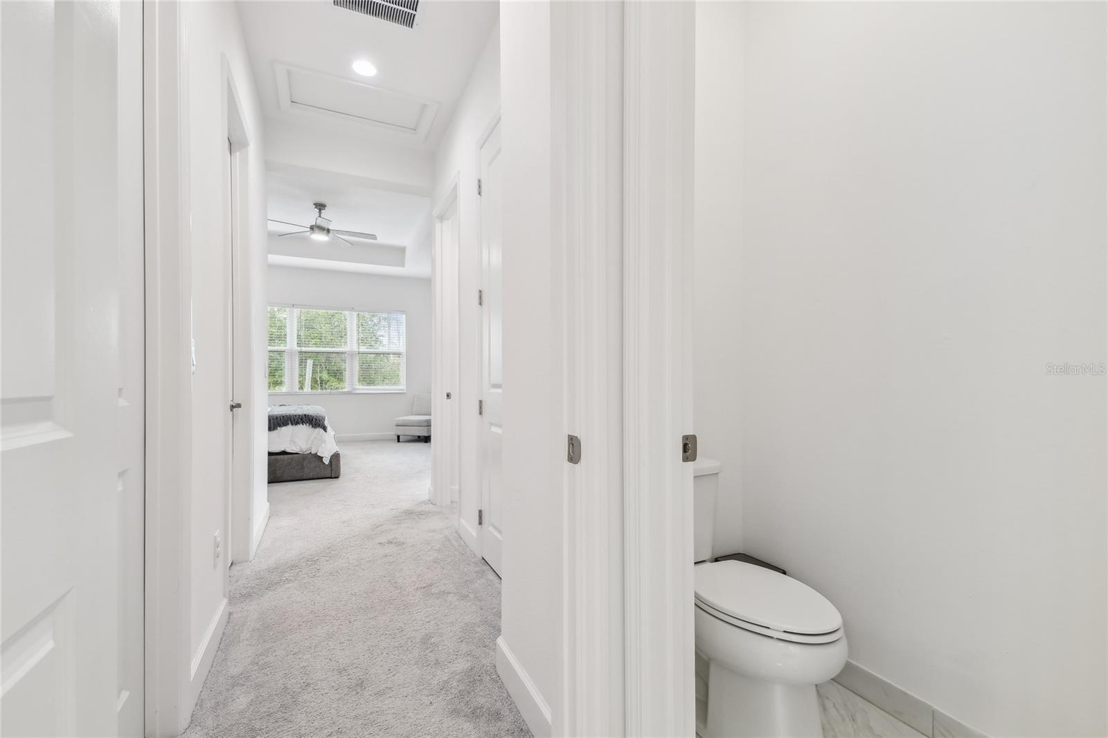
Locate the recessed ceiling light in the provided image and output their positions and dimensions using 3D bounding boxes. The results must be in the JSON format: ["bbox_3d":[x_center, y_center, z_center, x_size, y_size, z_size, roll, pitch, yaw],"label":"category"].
[{"bbox_3d":[-1.173,-1.858,2.859,0.170,0.030,0.170,0,0,-27],"label":"recessed ceiling light"}]

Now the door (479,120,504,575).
[{"bbox_3d":[-0.255,-0.096,2.463,0.040,2.439,0.725,0,0,-27],"label":"door"}]

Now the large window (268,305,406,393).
[{"bbox_3d":[-3.502,-0.269,7.054,2.377,1.330,0.110,0,0,-27],"label":"large window"}]

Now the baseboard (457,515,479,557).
[{"bbox_3d":[-0.566,1.079,3.036,0.016,0.118,0.440,0,0,-27],"label":"baseboard"}]

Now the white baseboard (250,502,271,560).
[{"bbox_3d":[-2.009,1.081,3.160,0.016,0.118,0.890,0,0,-27],"label":"white baseboard"}]

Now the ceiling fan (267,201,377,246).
[{"bbox_3d":[-2.639,-1.670,5.211,1.280,0.370,1.280,0,0,-27],"label":"ceiling fan"}]

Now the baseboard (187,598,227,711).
[{"bbox_3d":[-1.335,1.078,1.797,0.016,0.122,0.670,0,0,-27],"label":"baseboard"}]

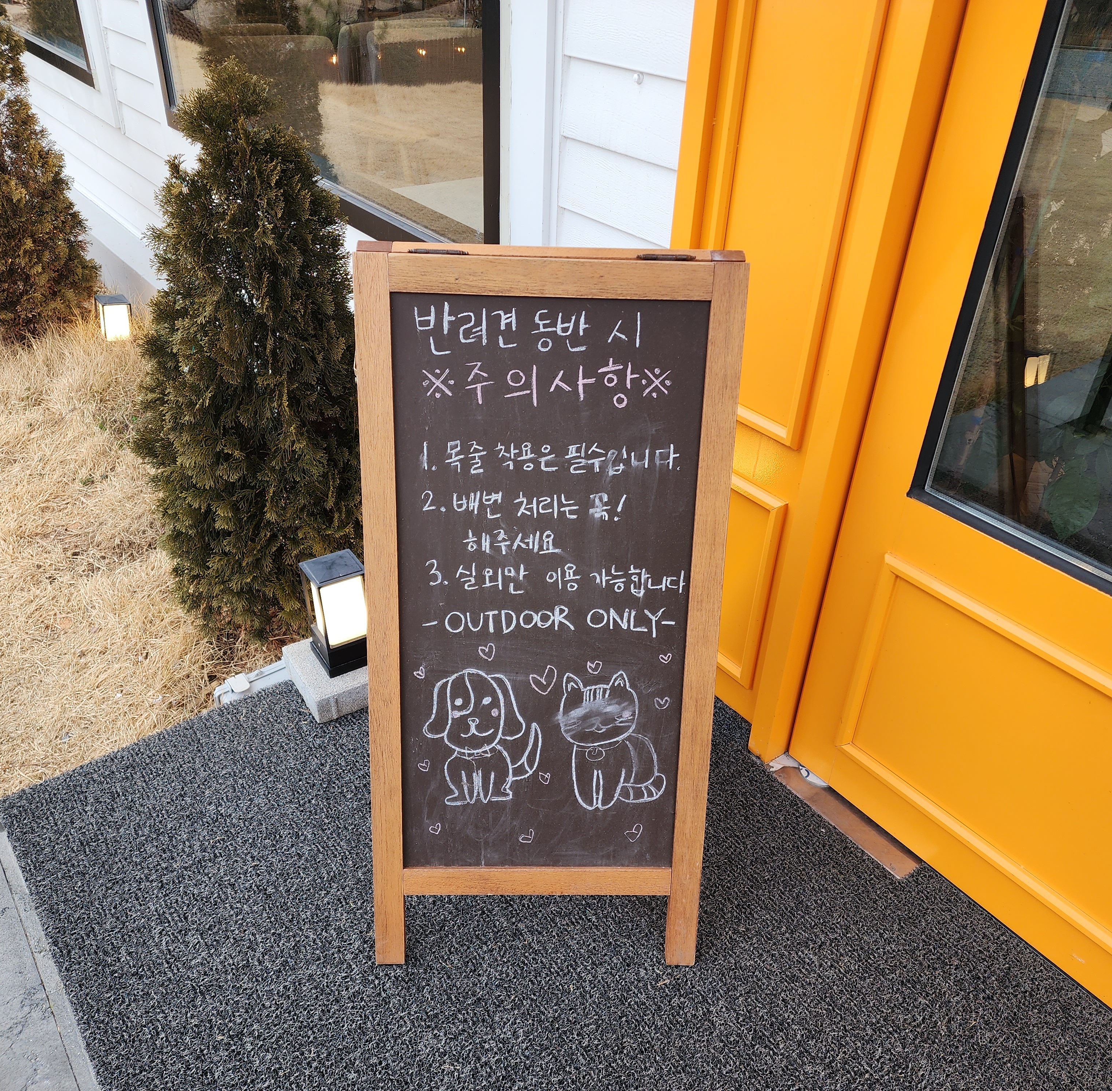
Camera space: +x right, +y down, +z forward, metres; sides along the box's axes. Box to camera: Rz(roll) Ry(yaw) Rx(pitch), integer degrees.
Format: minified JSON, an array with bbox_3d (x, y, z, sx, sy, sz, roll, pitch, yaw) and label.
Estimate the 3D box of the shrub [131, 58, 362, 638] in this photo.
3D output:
[{"bbox_3d":[-0.596,-0.353,2.024,0.529,1.187,0.529,-8,36,-15],"label":"shrub"}]

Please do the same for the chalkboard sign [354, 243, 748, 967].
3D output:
[{"bbox_3d":[-0.021,0.043,1.555,0.515,1.032,0.722,1,34,-2],"label":"chalkboard sign"}]

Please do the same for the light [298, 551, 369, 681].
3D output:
[{"bbox_3d":[-0.447,0.138,1.998,0.109,0.226,0.109,-18,39,-27],"label":"light"}]

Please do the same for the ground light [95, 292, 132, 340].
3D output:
[{"bbox_3d":[-1.672,-0.833,3.699,0.107,0.219,0.107,-17,39,-26],"label":"ground light"}]

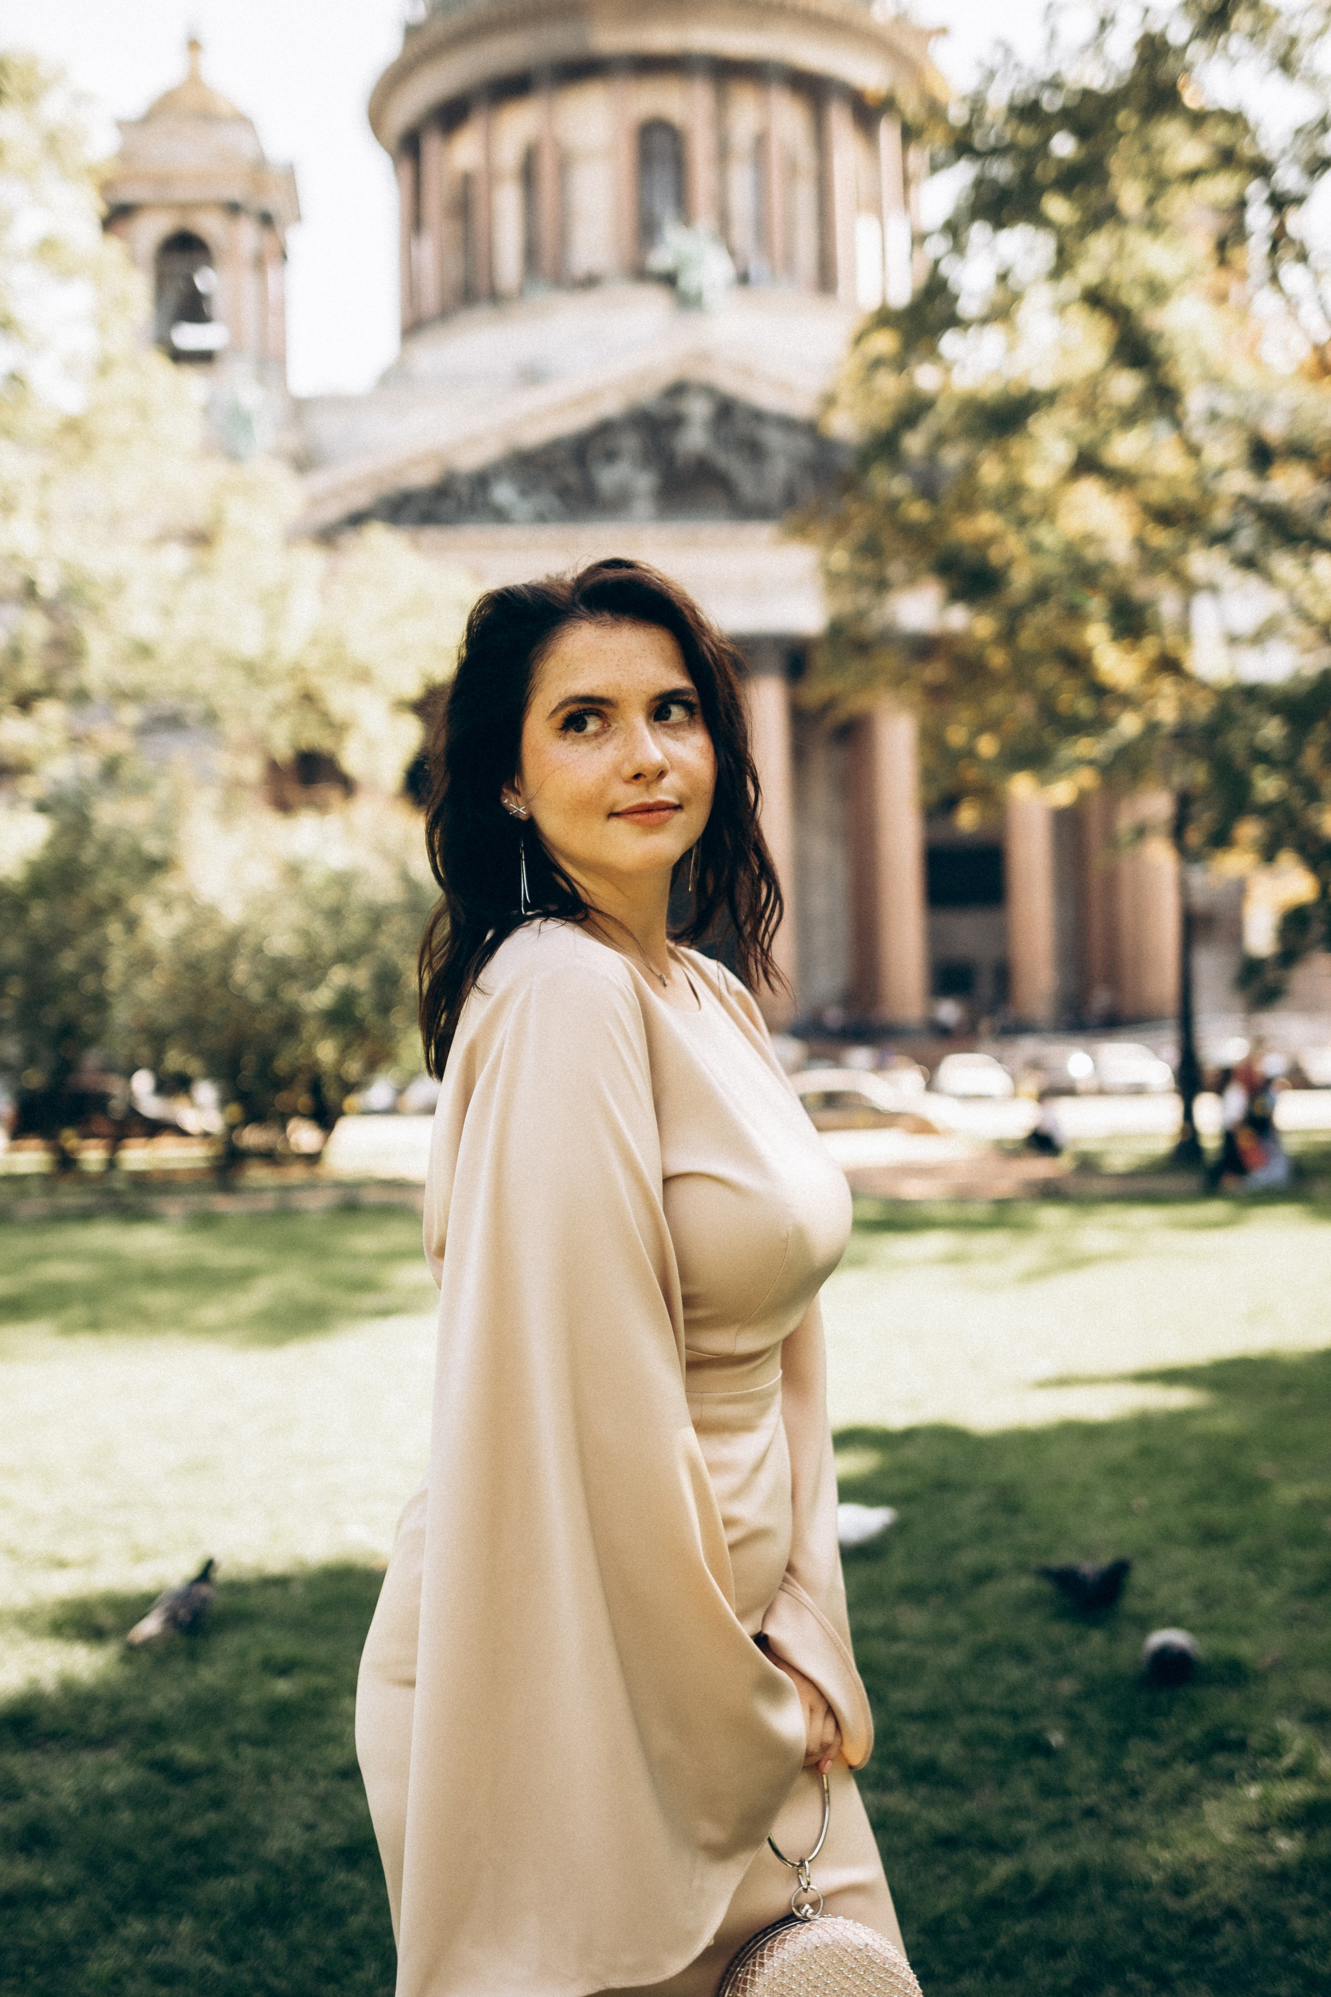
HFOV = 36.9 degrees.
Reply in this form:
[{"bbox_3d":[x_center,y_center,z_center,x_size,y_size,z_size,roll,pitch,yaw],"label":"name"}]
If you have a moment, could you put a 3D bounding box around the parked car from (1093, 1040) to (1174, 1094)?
[{"bbox_3d":[15.308,2.354,65.500,1.820,1.600,4.450,-1,-2,-2],"label":"parked car"}]

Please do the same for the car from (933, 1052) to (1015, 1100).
[{"bbox_3d":[9.852,2.530,63.500,1.800,1.500,4.400,-1,-2,-2],"label":"car"}]

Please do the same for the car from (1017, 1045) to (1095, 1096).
[{"bbox_3d":[12.679,2.394,64.500,1.830,1.620,4.500,-1,-2,-2],"label":"car"}]

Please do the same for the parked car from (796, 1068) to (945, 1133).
[{"bbox_3d":[3.886,2.338,44.000,4.500,1.460,1.780,-1,-2,0],"label":"parked car"}]

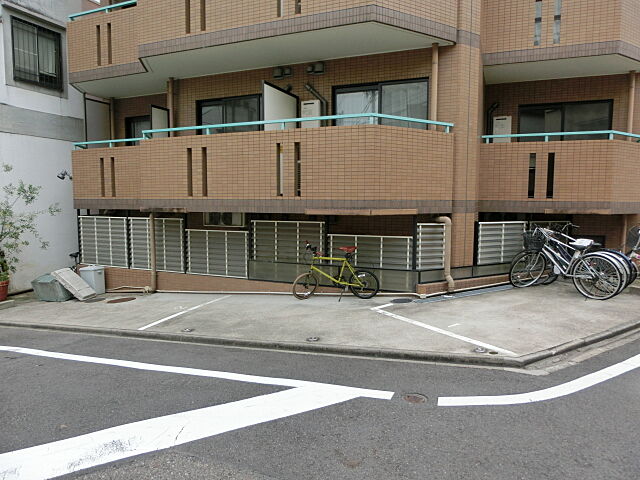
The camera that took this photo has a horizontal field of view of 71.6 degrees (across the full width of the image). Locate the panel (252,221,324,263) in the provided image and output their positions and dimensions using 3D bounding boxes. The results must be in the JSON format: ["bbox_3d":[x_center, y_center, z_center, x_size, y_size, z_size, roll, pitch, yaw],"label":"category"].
[{"bbox_3d":[-0.572,0.067,7.683,1.412,0.790,0.090,2,5,23],"label":"panel"}]

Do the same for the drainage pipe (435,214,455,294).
[{"bbox_3d":[1.947,0.246,6.925,0.280,1.194,0.180,-3,6,-30],"label":"drainage pipe"}]

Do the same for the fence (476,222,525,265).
[{"bbox_3d":[3.182,0.037,7.765,1.323,0.726,0.070,-3,6,-30],"label":"fence"}]

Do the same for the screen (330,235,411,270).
[{"bbox_3d":[0.781,0.219,7.125,1.413,0.573,0.090,2,5,23],"label":"screen"}]

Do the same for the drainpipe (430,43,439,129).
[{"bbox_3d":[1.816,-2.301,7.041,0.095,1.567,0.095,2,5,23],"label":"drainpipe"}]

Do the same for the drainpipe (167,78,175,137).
[{"bbox_3d":[-3.022,-2.567,9.083,0.095,1.441,0.095,2,5,23],"label":"drainpipe"}]

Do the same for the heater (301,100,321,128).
[{"bbox_3d":[-0.137,-2.198,8.012,0.345,0.570,0.210,2,5,23],"label":"heater"}]

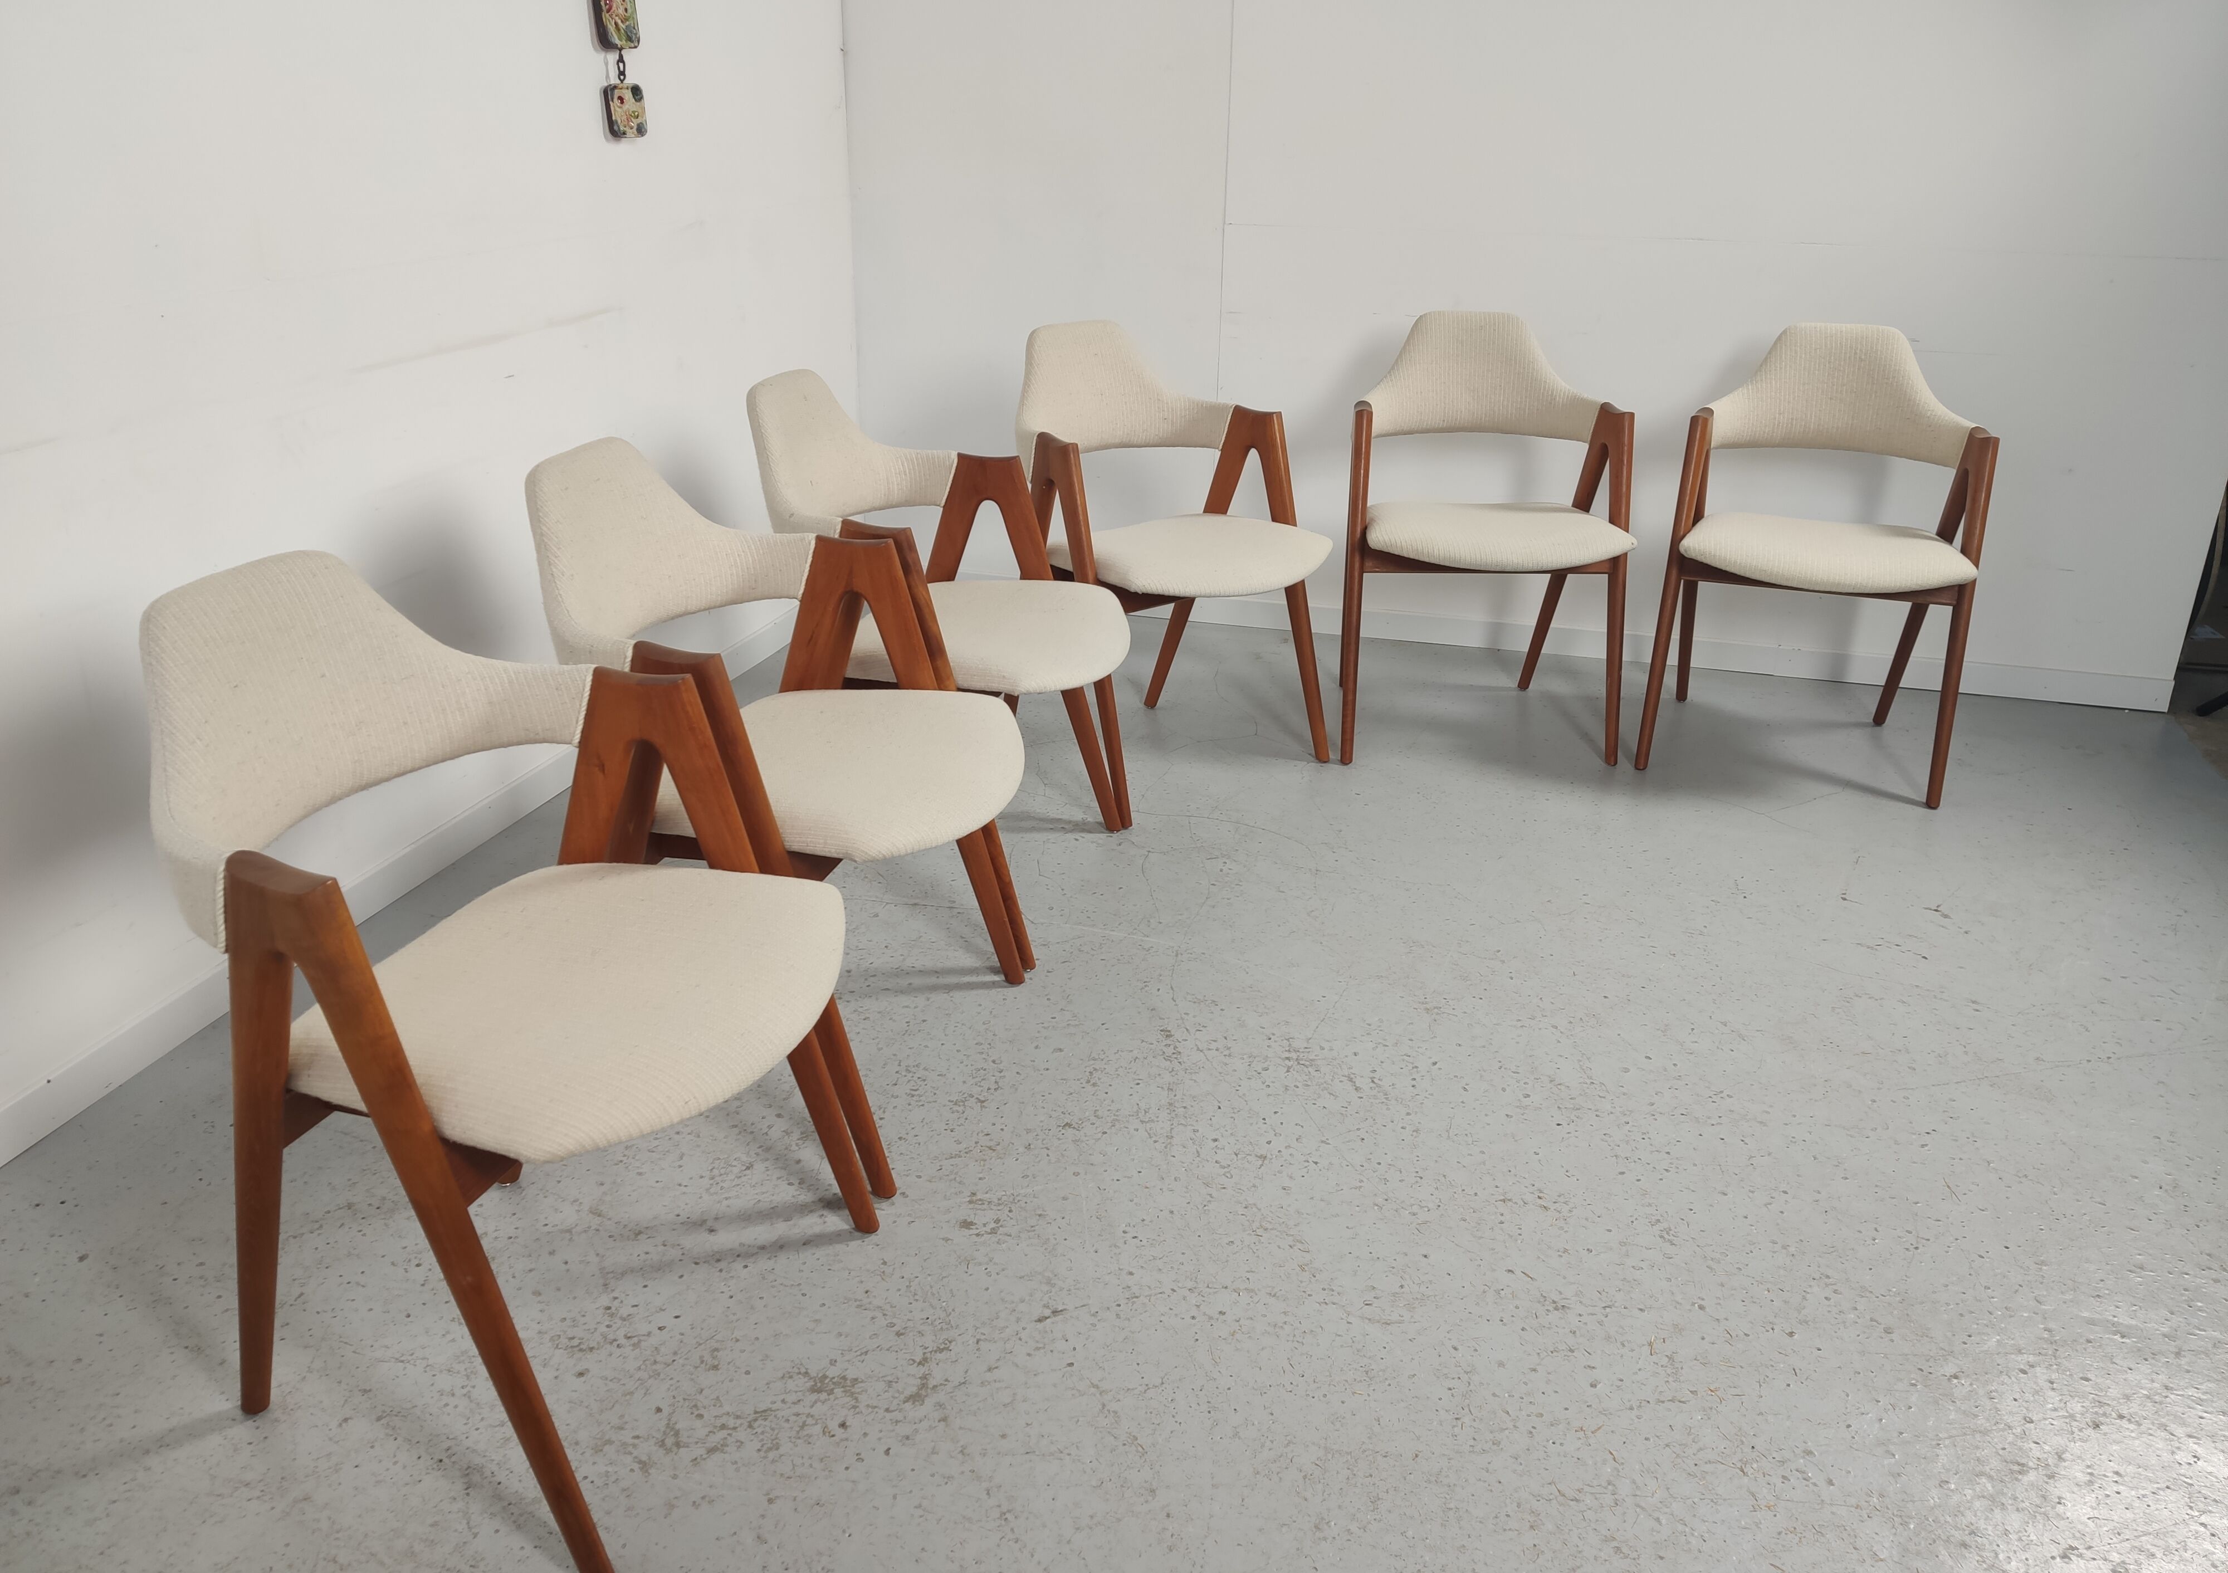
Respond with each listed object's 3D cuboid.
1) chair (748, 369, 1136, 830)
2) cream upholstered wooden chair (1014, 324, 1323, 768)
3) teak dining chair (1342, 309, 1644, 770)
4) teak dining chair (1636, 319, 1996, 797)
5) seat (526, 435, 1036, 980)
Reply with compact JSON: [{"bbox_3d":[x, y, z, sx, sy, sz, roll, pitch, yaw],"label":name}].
[{"bbox_3d":[-0.268,-0.212,2.513,0.503,0.763,0.530,7,24,13],"label":"chair"},{"bbox_3d":[0.072,-0.409,2.994,0.530,0.763,0.503,-18,30,-38],"label":"cream upholstered wooden chair"},{"bbox_3d":[0.690,-0.483,3.195,0.530,0.763,0.503,0,23,-2],"label":"teak dining chair"},{"bbox_3d":[1.306,-0.434,3.108,0.530,0.763,0.503,9,24,17],"label":"teak dining chair"},{"bbox_3d":[-0.405,-0.008,2.024,0.503,0.763,0.530,7,24,13],"label":"seat"}]

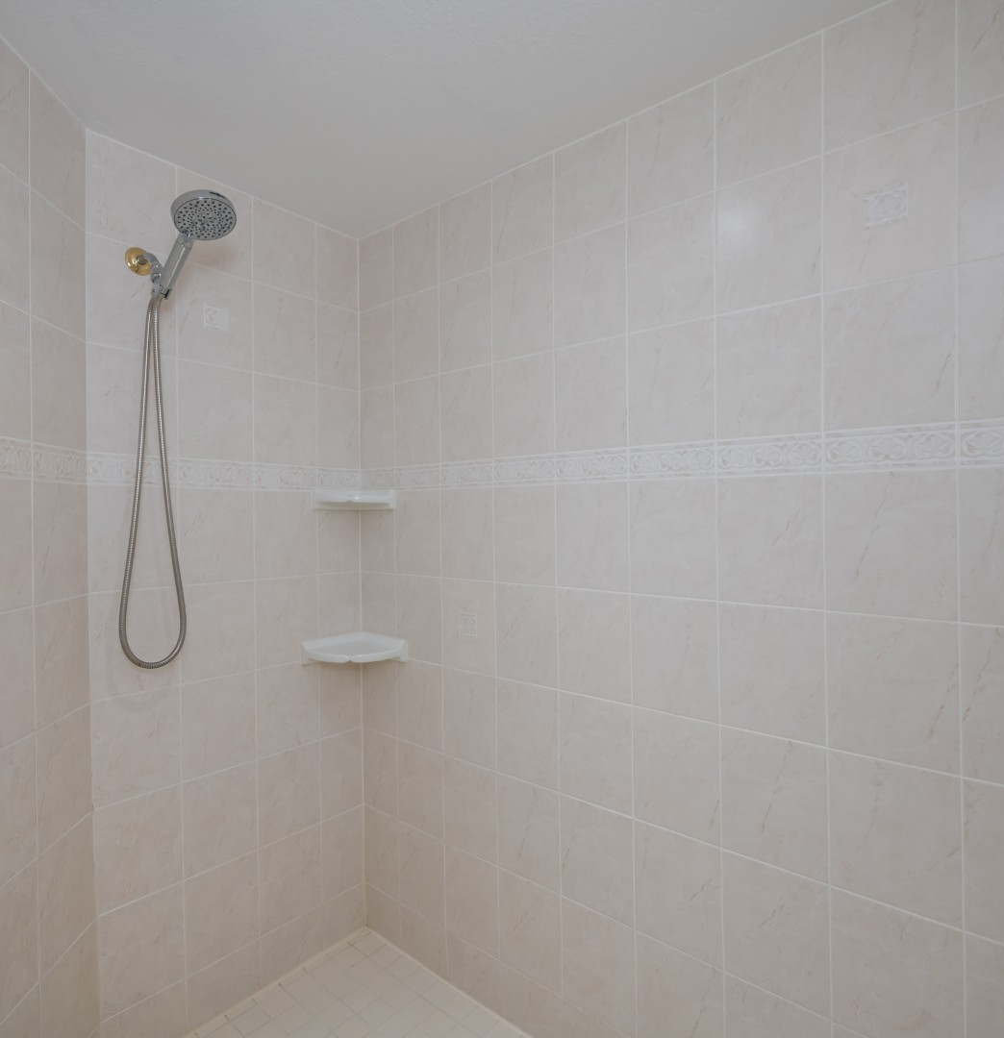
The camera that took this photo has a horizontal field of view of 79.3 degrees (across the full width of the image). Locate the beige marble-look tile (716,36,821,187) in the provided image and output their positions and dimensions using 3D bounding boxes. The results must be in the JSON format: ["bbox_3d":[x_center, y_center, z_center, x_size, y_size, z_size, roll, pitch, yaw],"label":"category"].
[{"bbox_3d":[0.524,-0.799,1.199,0.199,0.234,0.009,0,0,39],"label":"beige marble-look tile"}]

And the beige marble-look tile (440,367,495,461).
[{"bbox_3d":[-0.097,-0.289,1.708,0.199,0.256,0.010,0,0,39],"label":"beige marble-look tile"}]

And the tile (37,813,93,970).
[{"bbox_3d":[-0.977,0.832,1.359,0.010,0.256,0.200,0,0,-6],"label":"tile"}]

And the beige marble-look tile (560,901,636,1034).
[{"bbox_3d":[0.229,1.071,1.453,0.197,0.254,0.010,0,1,39],"label":"beige marble-look tile"}]

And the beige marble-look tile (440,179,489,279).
[{"bbox_3d":[-0.101,-0.813,1.730,0.200,0.235,0.009,0,0,39],"label":"beige marble-look tile"}]

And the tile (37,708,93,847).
[{"bbox_3d":[-0.979,0.571,1.354,0.010,0.256,0.200,0,0,-6],"label":"tile"}]

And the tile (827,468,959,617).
[{"bbox_3d":[0.695,0.043,1.089,0.200,0.250,0.009,0,0,39],"label":"tile"}]

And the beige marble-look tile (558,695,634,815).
[{"bbox_3d":[0.224,0.563,1.461,0.199,0.256,0.010,0,0,39],"label":"beige marble-look tile"}]

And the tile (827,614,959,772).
[{"bbox_3d":[0.691,0.302,1.078,0.199,0.256,0.009,0,0,39],"label":"tile"}]

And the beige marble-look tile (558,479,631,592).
[{"bbox_3d":[0.222,0.044,1.485,0.200,0.250,0.009,0,0,39],"label":"beige marble-look tile"}]

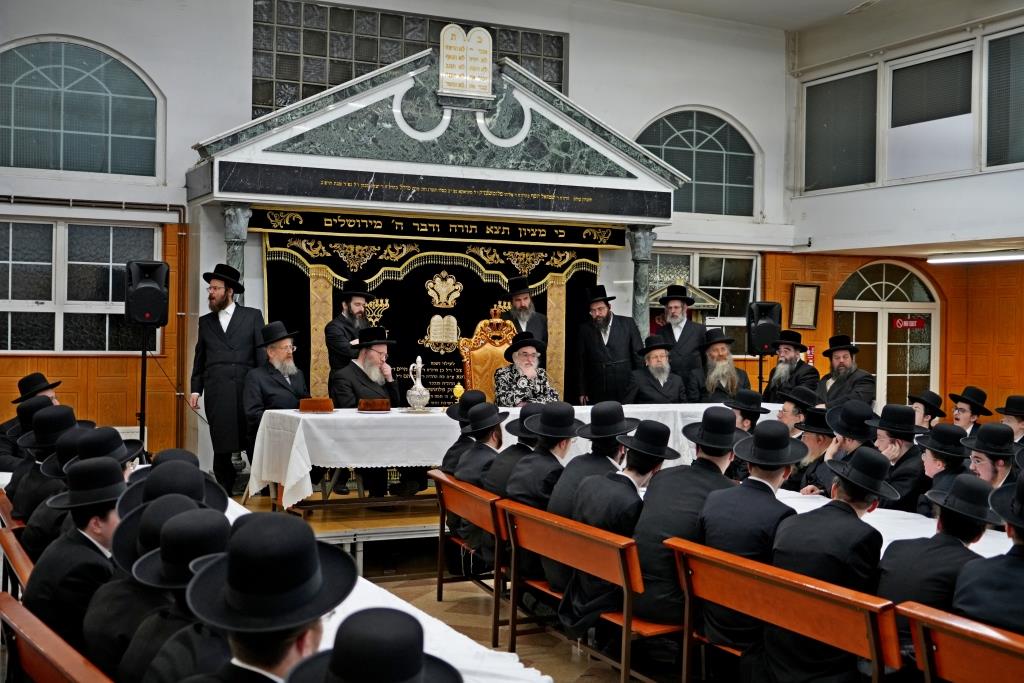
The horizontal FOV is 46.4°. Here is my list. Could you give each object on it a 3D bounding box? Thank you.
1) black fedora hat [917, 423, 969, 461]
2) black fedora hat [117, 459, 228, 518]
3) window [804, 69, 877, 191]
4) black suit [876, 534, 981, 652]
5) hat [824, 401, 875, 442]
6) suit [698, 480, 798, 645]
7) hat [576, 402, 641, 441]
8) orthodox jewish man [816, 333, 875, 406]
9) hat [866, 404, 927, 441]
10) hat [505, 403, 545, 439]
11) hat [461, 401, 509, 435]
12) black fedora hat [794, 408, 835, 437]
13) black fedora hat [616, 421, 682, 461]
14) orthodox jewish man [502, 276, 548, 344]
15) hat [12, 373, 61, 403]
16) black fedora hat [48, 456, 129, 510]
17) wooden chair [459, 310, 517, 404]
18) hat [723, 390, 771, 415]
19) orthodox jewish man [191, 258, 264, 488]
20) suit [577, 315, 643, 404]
[{"bbox_3d":[2.230,0.515,6.120,0.350,0.150,0.320,13,7,31],"label":"black fedora hat"},{"bbox_3d":[-1.074,0.459,3.783,0.345,0.130,0.365,1,21,-12],"label":"black fedora hat"},{"bbox_3d":[3.557,-2.270,12.990,0.100,1.240,1.100,0,0,-28],"label":"window"},{"bbox_3d":[1.530,1.060,4.380,0.480,0.690,0.460,2,2,45],"label":"black suit"},{"bbox_3d":[1.830,0.440,6.500,0.320,0.150,0.350,0,20,-46],"label":"hat"},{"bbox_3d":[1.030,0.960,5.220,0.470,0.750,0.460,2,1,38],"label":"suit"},{"bbox_3d":[0.497,0.407,6.150,0.325,0.145,0.355,-3,9,30],"label":"hat"},{"bbox_3d":[3.170,0.580,11.450,0.600,1.320,0.750,1,1,25],"label":"orthodox jewish man"},{"bbox_3d":[2.166,0.436,6.698,0.365,0.130,0.345,9,3,14],"label":"hat"},{"bbox_3d":[0.135,0.439,6.839,0.345,0.130,0.365,1,14,14],"label":"hat"},{"bbox_3d":[-0.165,0.480,7.450,0.360,0.145,0.330,-22,12,-28],"label":"hat"},{"bbox_3d":[1.812,0.465,6.900,0.350,0.150,0.320,3,2,21],"label":"black fedora hat"},{"bbox_3d":[0.722,0.522,6.300,0.365,0.130,0.335,10,8,-44],"label":"black fedora hat"},{"bbox_3d":[0.120,0.355,10.600,0.530,1.830,0.360,1,1,-6],"label":"orthodox jewish man"},{"bbox_3d":[-3.418,0.319,8.544,0.365,0.130,0.345,-25,7,-23],"label":"hat"},{"bbox_3d":[-1.461,0.492,4.200,0.365,0.130,0.335,-10,7,-29],"label":"black fedora hat"},{"bbox_3d":[0.000,0.509,10.080,0.680,1.540,0.680,0,1,-29],"label":"wooden chair"},{"bbox_3d":[1.744,0.440,8.795,0.365,0.130,0.345,11,7,36],"label":"hat"},{"bbox_3d":[-2.246,0.323,9.400,0.600,1.850,0.400,1,1,0],"label":"orthodox jewish man"},{"bbox_3d":[0.878,0.324,10.700,0.580,1.160,0.340,1,1,12],"label":"suit"}]

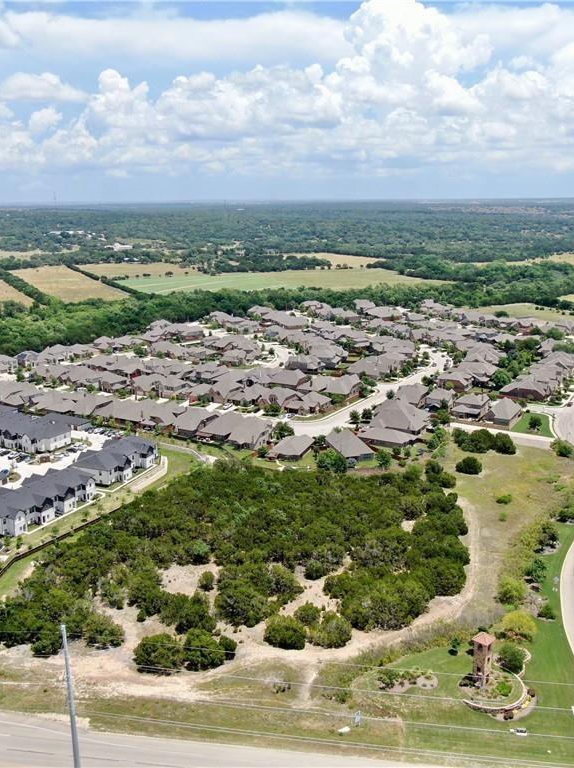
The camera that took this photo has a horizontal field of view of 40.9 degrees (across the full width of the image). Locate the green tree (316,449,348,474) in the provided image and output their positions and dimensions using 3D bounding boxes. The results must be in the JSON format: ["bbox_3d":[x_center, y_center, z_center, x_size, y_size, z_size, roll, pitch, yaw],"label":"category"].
[{"bbox_3d":[16.080,27.510,276.190,11.300,8.700,10.000,-1,14,0],"label":"green tree"}]

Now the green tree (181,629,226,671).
[{"bbox_3d":[-17.520,56.540,163.530,8.900,8.560,8.900,0,13,0],"label":"green tree"}]

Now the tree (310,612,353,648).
[{"bbox_3d":[9.880,55.140,171.860,9.720,7.010,9.720,0,13,0],"label":"tree"}]

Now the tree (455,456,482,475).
[{"bbox_3d":[64.990,28.880,275.090,9.100,5.600,8.300,-1,14,0],"label":"tree"}]

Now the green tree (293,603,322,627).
[{"bbox_3d":[4.840,54.040,179.460,6.420,5.700,6.420,0,13,0],"label":"green tree"}]

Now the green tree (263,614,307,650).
[{"bbox_3d":[-0.360,54.490,170.530,9.600,6.100,9.300,-1,14,0],"label":"green tree"}]

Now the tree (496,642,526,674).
[{"bbox_3d":[46.570,56.750,159.870,6.100,5.800,6.000,-1,14,0],"label":"tree"}]

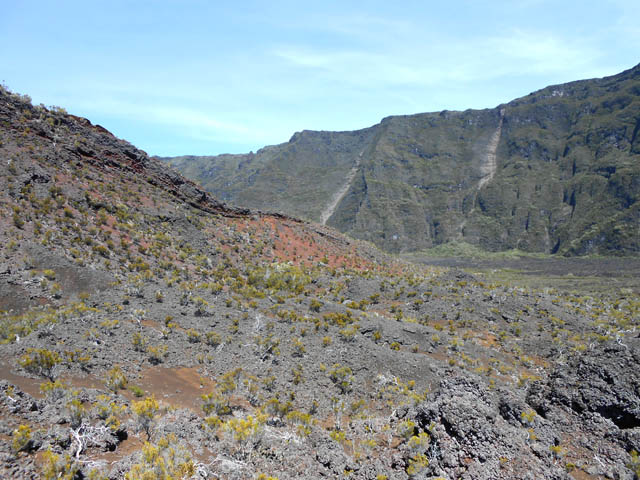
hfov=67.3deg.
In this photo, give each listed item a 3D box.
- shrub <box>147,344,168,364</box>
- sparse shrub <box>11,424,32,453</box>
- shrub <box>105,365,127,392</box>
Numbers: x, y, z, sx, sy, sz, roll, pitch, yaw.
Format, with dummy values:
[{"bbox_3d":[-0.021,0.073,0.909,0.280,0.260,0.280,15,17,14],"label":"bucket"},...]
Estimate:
[{"bbox_3d":[-6.816,4.802,20.162,0.919,0.810,0.845,0,0,0],"label":"shrub"},{"bbox_3d":[-7.335,4.878,11.813,0.538,0.665,0.495,0,0,0],"label":"sparse shrub"},{"bbox_3d":[-7.002,4.743,16.460,0.750,0.926,0.690,0,0,0],"label":"shrub"}]

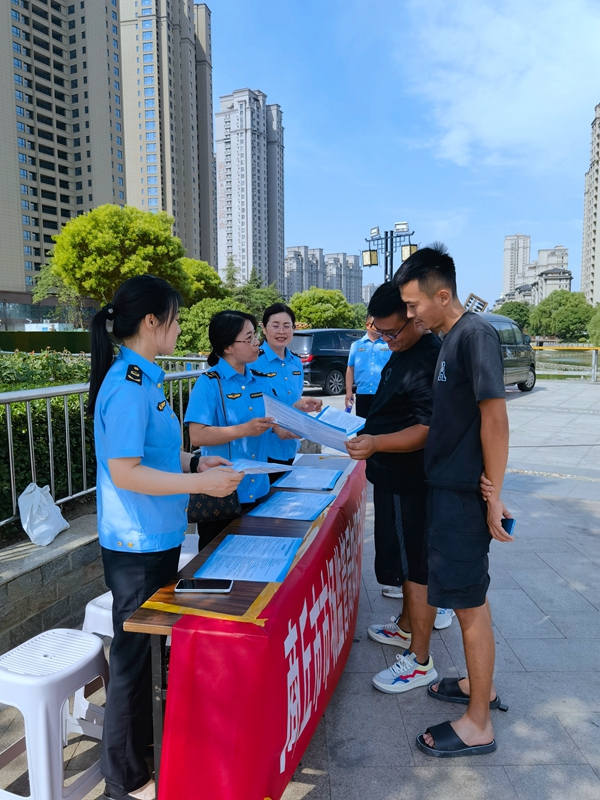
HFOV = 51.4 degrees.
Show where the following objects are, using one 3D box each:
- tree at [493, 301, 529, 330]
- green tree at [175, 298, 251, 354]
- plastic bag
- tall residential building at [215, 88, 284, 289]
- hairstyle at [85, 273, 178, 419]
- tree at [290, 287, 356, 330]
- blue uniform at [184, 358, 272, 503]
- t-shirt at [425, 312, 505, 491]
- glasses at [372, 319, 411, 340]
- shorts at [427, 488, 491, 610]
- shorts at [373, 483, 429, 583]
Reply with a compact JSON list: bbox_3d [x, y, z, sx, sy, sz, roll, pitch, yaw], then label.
[{"bbox_3d":[29.968,-11.070,88.000,5.800,5.900,5.800,0,7,0],"label":"tree"},{"bbox_3d":[-3.377,-2.546,23.864,3.100,2.620,3.000,0,7,0],"label":"green tree"},{"bbox_3d":[-1.373,0.606,3.391,0.180,0.330,0.270,2,7,18],"label":"plastic bag"},{"bbox_3d":[-23.758,-85.823,296.126,20.000,106.000,26.000,4,8,35],"label":"tall residential building"},{"bbox_3d":[-0.491,-0.163,1.830,0.260,0.410,0.190,-3,8,-19],"label":"hairstyle"},{"bbox_3d":[1.447,-5.486,42.000,4.500,4.100,4.500,0,7,0],"label":"tree"},{"bbox_3d":[-0.295,0.124,2.651,0.260,0.600,0.430,5,9,39],"label":"blue uniform"},{"bbox_3d":[0.578,-0.009,2.254,0.280,0.640,0.470,0,7,3],"label":"t-shirt"},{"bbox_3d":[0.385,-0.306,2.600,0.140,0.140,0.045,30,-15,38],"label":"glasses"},{"bbox_3d":[0.576,0.447,2.316,0.270,0.510,0.400,0,7,6],"label":"shorts"},{"bbox_3d":[0.452,0.488,2.744,0.280,0.550,0.420,0,7,3],"label":"shorts"}]

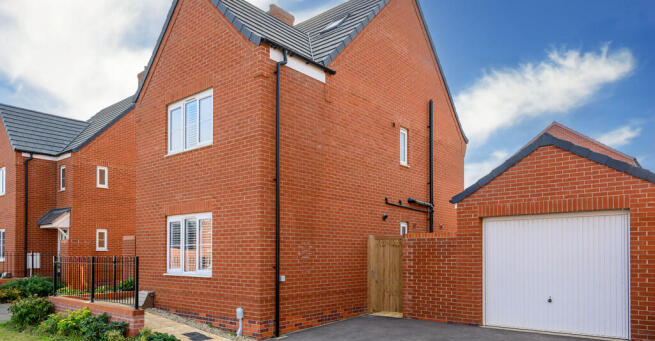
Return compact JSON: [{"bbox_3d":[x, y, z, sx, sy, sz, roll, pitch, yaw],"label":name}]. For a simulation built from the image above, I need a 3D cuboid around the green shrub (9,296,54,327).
[{"bbox_3d":[-6.541,3.116,9.650,1.000,0.620,0.950,-4,-6,39],"label":"green shrub"}]

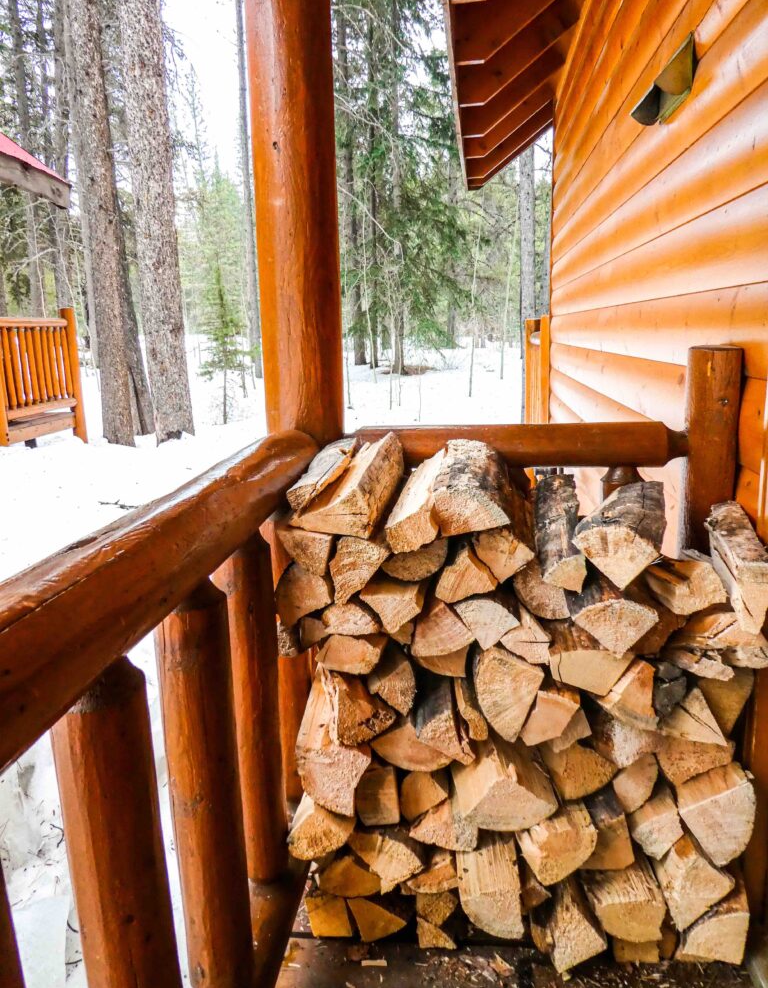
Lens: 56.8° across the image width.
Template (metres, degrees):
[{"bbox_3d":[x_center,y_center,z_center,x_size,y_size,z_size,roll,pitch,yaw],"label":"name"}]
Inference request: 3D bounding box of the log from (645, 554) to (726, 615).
[{"bbox_3d":[0.517,0.106,1.350,0.089,0.089,0.420,0,13,3],"label":"log"}]

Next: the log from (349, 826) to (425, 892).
[{"bbox_3d":[0.024,0.600,1.415,0.109,0.119,0.380,-1,13,3],"label":"log"}]

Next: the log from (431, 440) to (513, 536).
[{"bbox_3d":[0.162,-0.022,1.286,0.122,0.090,0.410,0,13,8],"label":"log"}]

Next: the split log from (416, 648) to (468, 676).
[{"bbox_3d":[0.120,0.229,1.379,0.090,0.070,0.400,0,13,7],"label":"split log"}]

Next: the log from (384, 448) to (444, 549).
[{"bbox_3d":[0.089,-0.005,1.369,0.089,0.096,0.420,1,16,11],"label":"log"}]

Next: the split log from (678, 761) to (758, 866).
[{"bbox_3d":[0.548,0.477,1.303,0.119,0.154,0.390,0,13,7],"label":"split log"}]

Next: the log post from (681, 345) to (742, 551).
[{"bbox_3d":[0.683,0.225,1.541,0.110,1.053,0.110,0,13,7],"label":"log post"}]

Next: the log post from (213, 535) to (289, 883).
[{"bbox_3d":[-0.215,0.389,1.222,0.073,0.615,0.073,0,13,7],"label":"log post"}]

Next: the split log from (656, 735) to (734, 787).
[{"bbox_3d":[0.527,0.386,1.343,0.119,0.096,0.400,0,13,7],"label":"split log"}]

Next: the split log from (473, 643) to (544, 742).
[{"bbox_3d":[0.226,0.281,1.332,0.110,0.169,0.390,0,13,7],"label":"split log"}]

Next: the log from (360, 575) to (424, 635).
[{"bbox_3d":[0.042,0.149,1.363,0.106,0.087,0.380,0,13,9],"label":"log"}]

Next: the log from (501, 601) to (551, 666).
[{"bbox_3d":[0.269,0.209,1.417,0.086,0.077,0.420,0,13,7],"label":"log"}]

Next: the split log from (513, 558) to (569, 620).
[{"bbox_3d":[0.272,0.103,1.300,0.091,0.102,0.410,0,13,8],"label":"split log"}]

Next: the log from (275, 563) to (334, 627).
[{"bbox_3d":[-0.113,0.133,1.448,0.104,0.112,0.420,0,13,7],"label":"log"}]

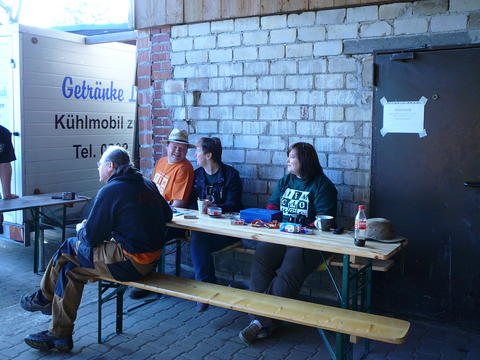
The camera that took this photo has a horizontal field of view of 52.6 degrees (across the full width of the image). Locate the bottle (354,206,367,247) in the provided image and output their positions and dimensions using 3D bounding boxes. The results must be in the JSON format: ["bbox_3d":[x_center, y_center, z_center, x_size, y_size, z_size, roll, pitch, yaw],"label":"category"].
[{"bbox_3d":[0.730,0.278,2.927,0.064,0.235,0.064,2,7,14],"label":"bottle"}]

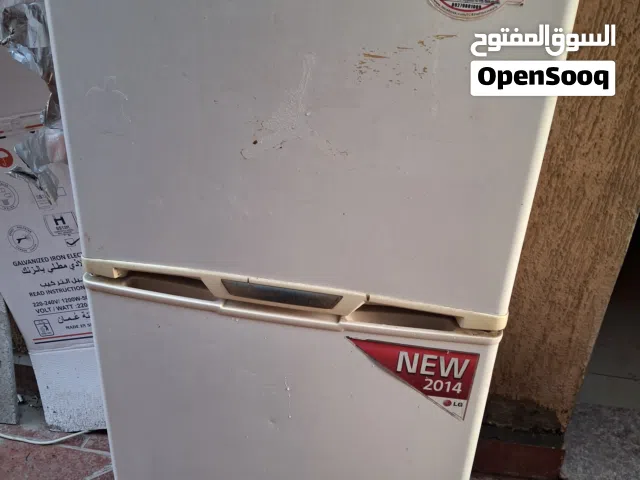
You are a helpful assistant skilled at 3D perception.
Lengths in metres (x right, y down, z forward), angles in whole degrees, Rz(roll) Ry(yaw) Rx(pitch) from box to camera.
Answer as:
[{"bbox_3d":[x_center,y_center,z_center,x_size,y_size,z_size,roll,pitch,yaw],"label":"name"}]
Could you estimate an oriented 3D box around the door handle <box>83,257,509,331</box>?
[{"bbox_3d":[-0.053,0.069,0.638,0.600,0.042,0.045,6,21,9],"label":"door handle"}]

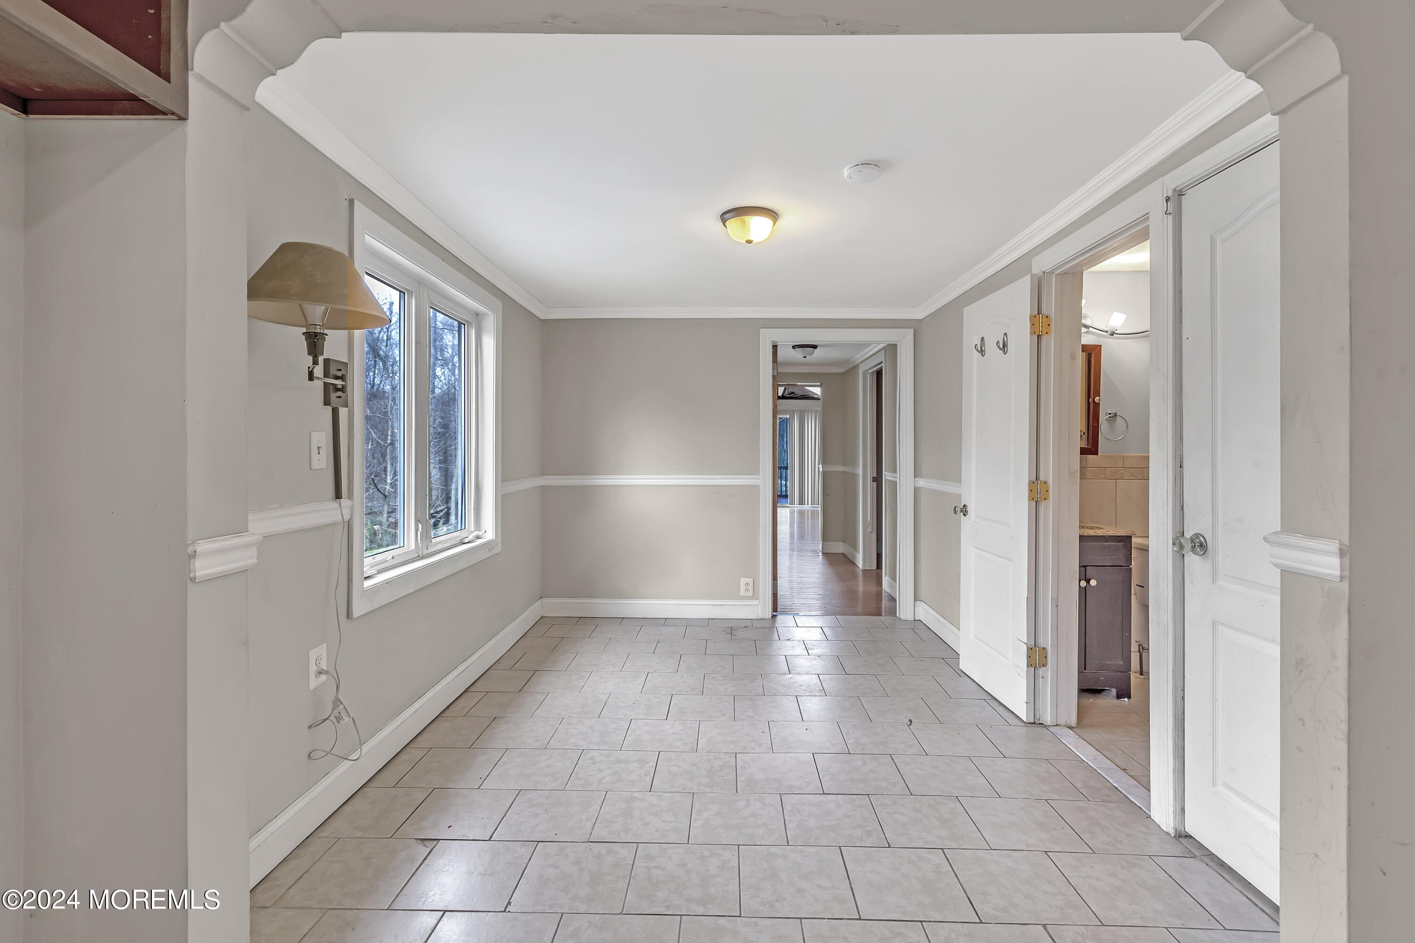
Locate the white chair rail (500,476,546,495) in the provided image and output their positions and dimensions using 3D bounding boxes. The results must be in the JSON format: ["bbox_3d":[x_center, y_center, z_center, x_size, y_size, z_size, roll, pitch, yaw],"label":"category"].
[{"bbox_3d":[-1.188,0.085,3.860,0.022,0.075,0.780,0,1,1],"label":"white chair rail"}]

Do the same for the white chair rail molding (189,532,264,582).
[{"bbox_3d":[-0.948,0.168,1.168,0.022,0.081,0.156,0,1,1],"label":"white chair rail molding"}]

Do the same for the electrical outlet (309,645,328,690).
[{"bbox_3d":[-1.242,0.626,1.887,0.012,0.122,0.078,0,1,1],"label":"electrical outlet"}]

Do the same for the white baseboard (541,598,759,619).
[{"bbox_3d":[-0.417,0.991,4.265,1.570,0.129,0.018,0,1,1],"label":"white baseboard"}]

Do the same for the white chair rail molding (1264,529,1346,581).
[{"bbox_3d":[1.183,0.168,1.170,0.022,0.081,0.156,0,1,1],"label":"white chair rail molding"}]

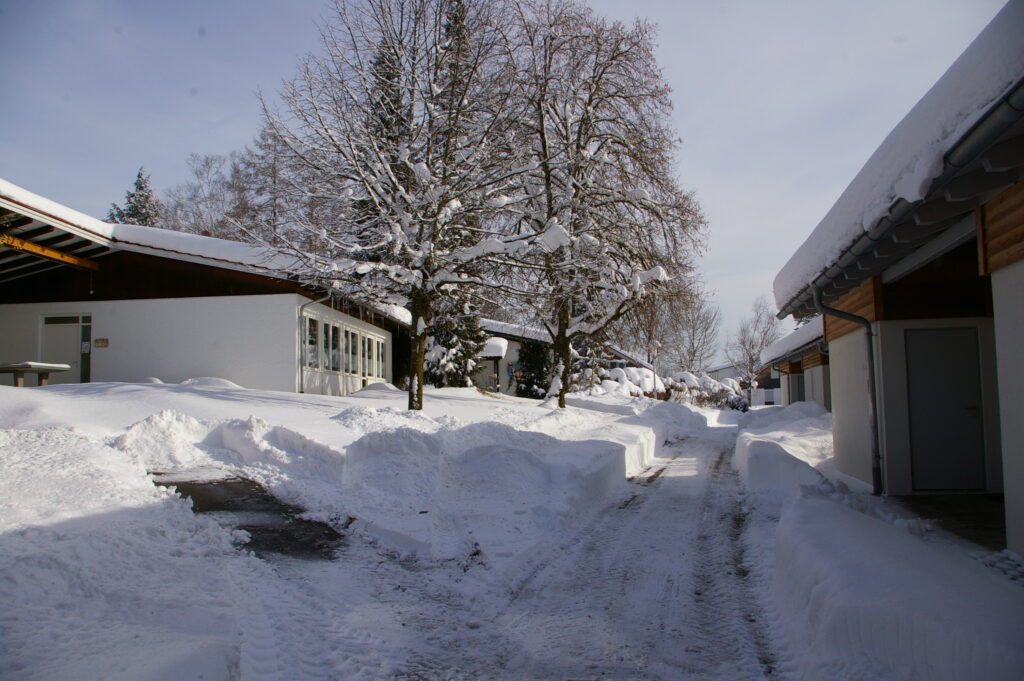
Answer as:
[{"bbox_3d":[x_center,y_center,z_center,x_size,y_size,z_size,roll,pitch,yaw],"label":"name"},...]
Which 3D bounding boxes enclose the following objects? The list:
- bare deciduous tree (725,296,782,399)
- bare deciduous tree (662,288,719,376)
[{"bbox_3d":[13.560,0.588,43.000,3.300,6.200,3.300,-1,-5,0],"label":"bare deciduous tree"},{"bbox_3d":[11.165,0.000,48.000,3.900,6.900,3.900,-1,-5,0],"label":"bare deciduous tree"}]

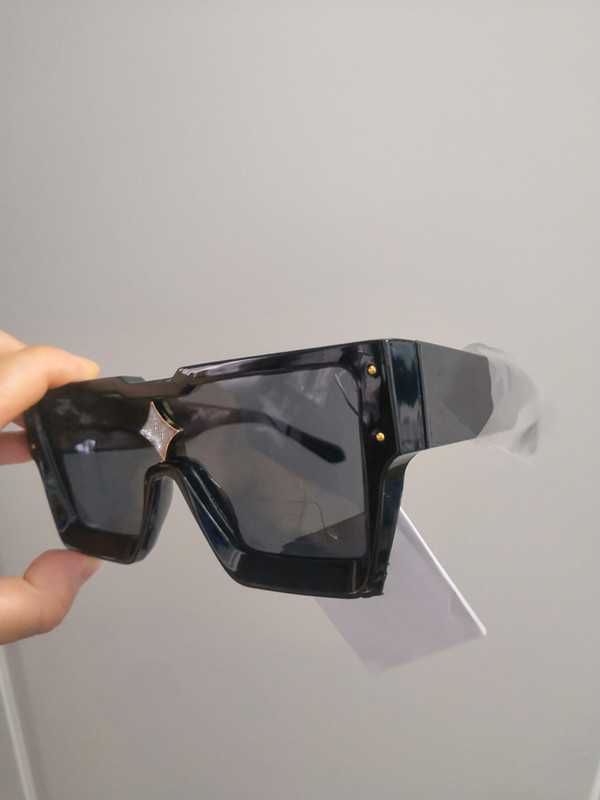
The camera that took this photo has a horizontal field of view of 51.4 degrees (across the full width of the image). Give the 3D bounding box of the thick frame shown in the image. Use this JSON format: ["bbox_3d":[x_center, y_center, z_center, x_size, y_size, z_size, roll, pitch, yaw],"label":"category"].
[{"bbox_3d":[0.009,0.019,0.223,0.147,0.055,0.150,-5,-2,40],"label":"thick frame"}]

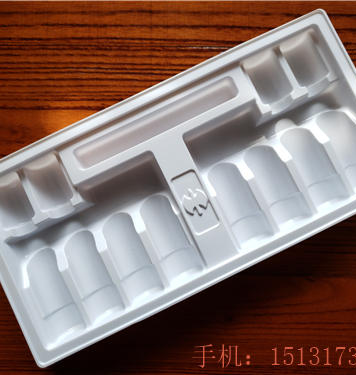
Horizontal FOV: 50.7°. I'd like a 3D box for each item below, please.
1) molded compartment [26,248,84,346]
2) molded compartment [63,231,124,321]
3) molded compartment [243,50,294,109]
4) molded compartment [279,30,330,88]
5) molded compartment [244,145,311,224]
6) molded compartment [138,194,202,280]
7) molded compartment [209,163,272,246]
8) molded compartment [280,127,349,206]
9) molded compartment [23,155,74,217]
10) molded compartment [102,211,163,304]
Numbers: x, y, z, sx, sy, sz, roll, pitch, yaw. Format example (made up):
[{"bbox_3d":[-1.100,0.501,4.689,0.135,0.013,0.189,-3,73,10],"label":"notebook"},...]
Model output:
[{"bbox_3d":[-0.089,0.077,0.274,0.026,0.020,0.061,-26,86,-1],"label":"molded compartment"},{"bbox_3d":[-0.062,0.064,0.274,0.026,0.020,0.061,-26,86,-1],"label":"molded compartment"},{"bbox_3d":[0.065,-0.081,0.282,0.026,0.020,0.034,-26,86,-1],"label":"molded compartment"},{"bbox_3d":[0.093,-0.094,0.282,0.026,0.020,0.034,-26,86,-1],"label":"molded compartment"},{"bbox_3d":[0.071,-0.001,0.277,0.026,0.020,0.061,-26,86,-1],"label":"molded compartment"},{"bbox_3d":[-0.007,0.037,0.275,0.026,0.020,0.061,-26,86,-1],"label":"molded compartment"},{"bbox_3d":[0.043,0.013,0.276,0.026,0.020,0.061,-26,86,-1],"label":"molded compartment"},{"bbox_3d":[0.098,-0.013,0.277,0.026,0.020,0.061,-26,86,-1],"label":"molded compartment"},{"bbox_3d":[-0.094,-0.004,0.279,0.026,0.020,0.034,-26,86,-1],"label":"molded compartment"},{"bbox_3d":[-0.034,0.050,0.275,0.026,0.020,0.061,-26,86,-1],"label":"molded compartment"}]

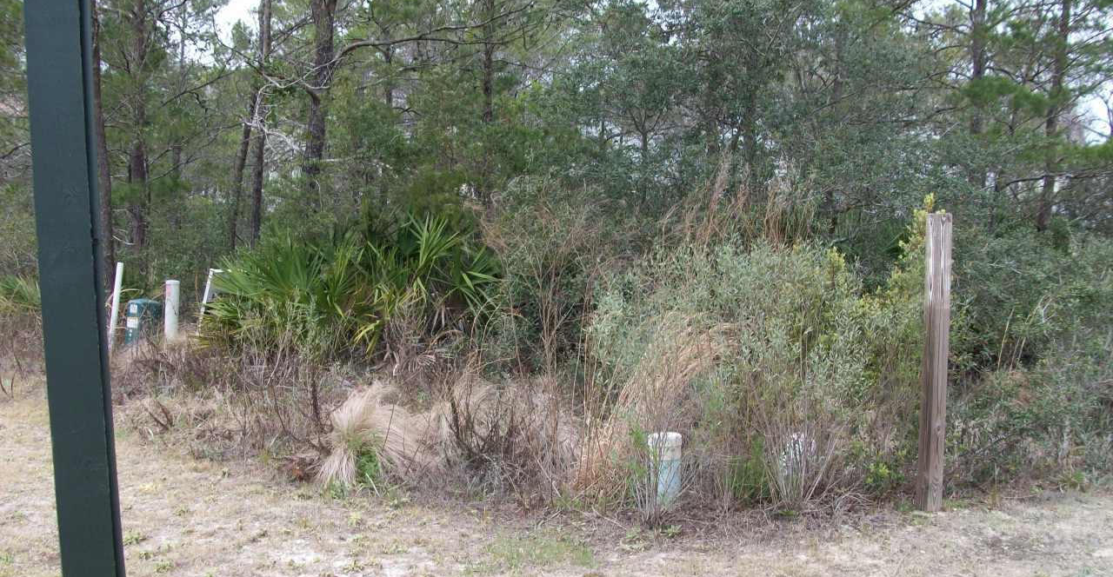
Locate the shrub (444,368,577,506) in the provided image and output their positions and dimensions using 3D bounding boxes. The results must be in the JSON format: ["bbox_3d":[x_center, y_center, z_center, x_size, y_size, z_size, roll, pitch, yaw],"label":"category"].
[{"bbox_3d":[-0.246,0.777,5.900,0.680,0.670,0.580,-1,6,0],"label":"shrub"}]

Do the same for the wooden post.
[{"bbox_3d":[1.874,0.377,5.418,0.089,1.490,0.089,-3,7,-19],"label":"wooden post"}]

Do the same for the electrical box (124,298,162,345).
[{"bbox_3d":[-3.966,0.334,10.474,0.200,0.480,0.260,3,7,29],"label":"electrical box"}]

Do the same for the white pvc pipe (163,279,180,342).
[{"bbox_3d":[-3.641,0.236,10.365,0.118,0.633,0.118,4,6,0],"label":"white pvc pipe"}]

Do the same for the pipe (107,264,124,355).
[{"bbox_3d":[-4.177,0.196,10.352,0.056,0.890,0.056,9,6,0],"label":"pipe"}]

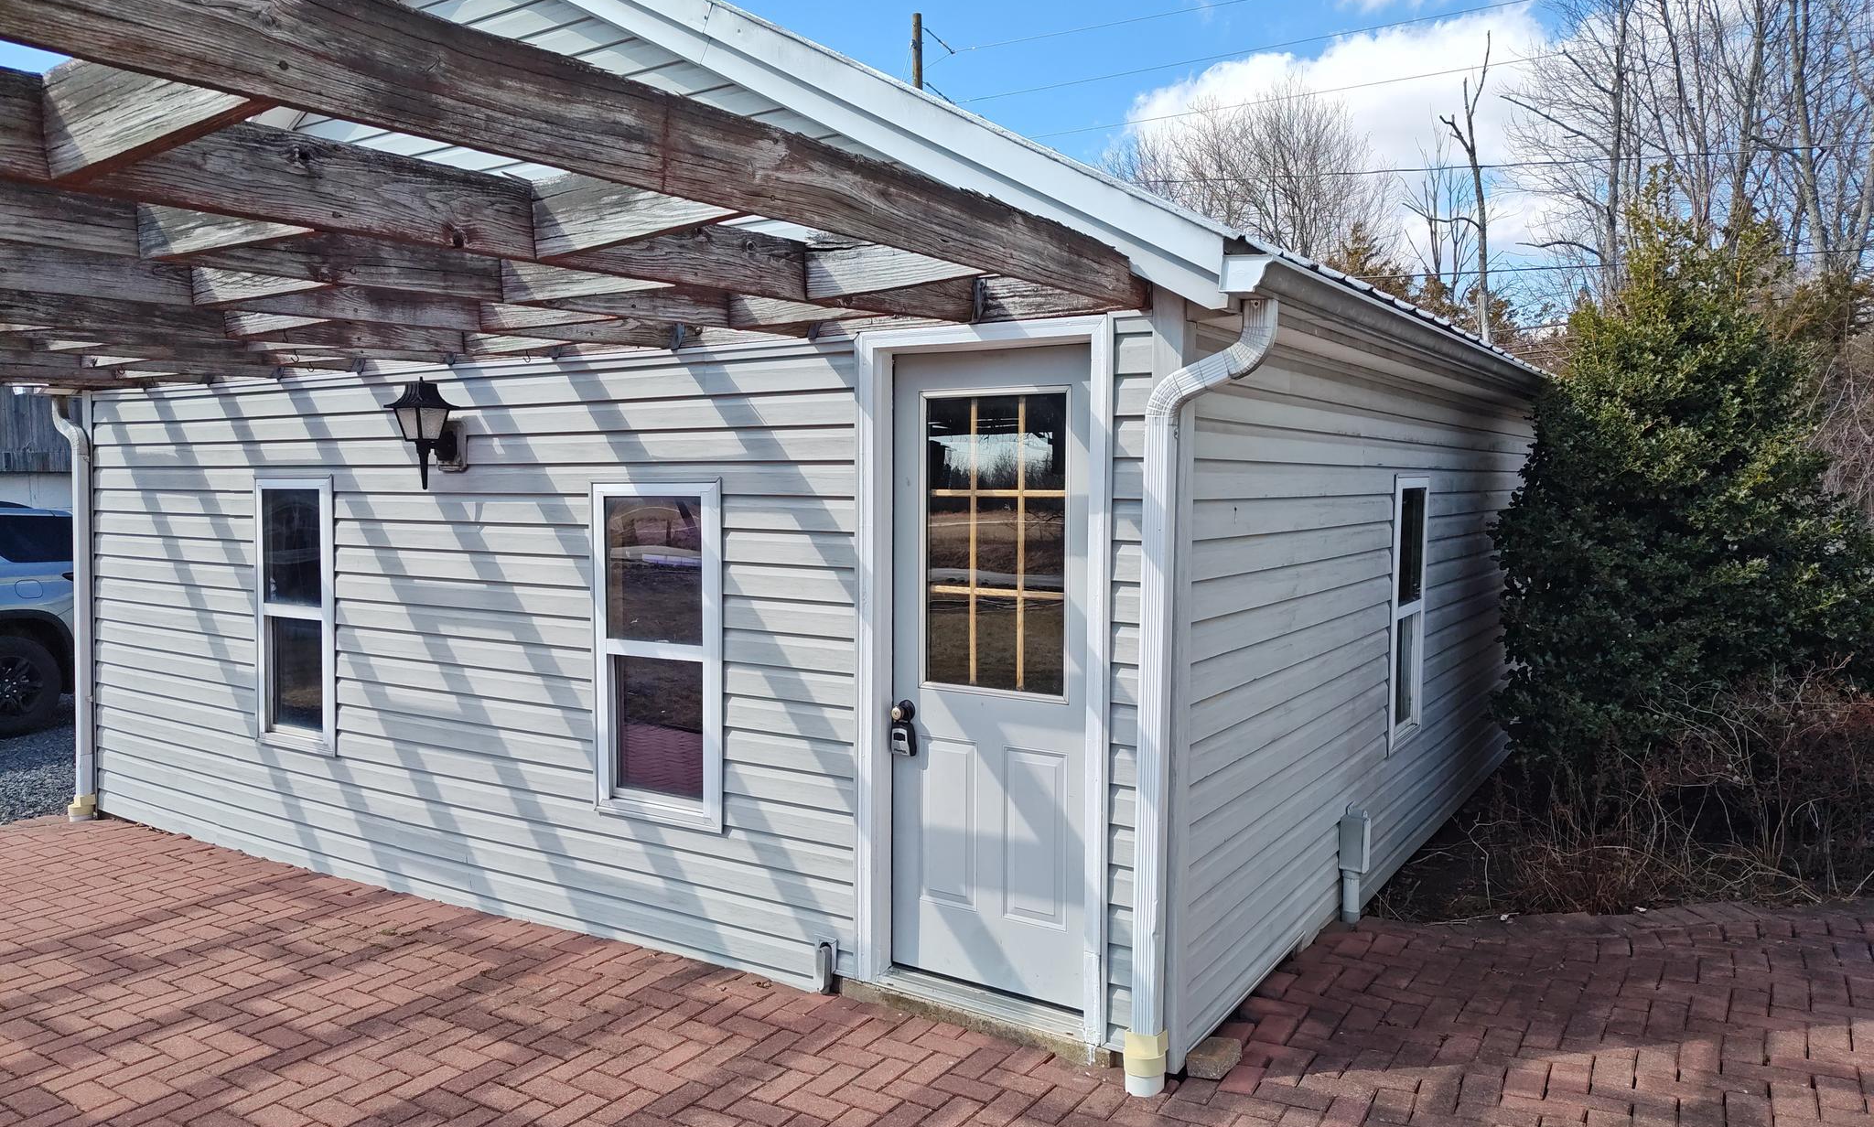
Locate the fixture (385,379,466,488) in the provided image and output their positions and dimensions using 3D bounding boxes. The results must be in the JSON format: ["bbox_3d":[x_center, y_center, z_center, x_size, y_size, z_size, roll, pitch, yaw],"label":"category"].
[{"bbox_3d":[-2.033,-0.515,4.961,0.205,0.440,0.245,2,4,32],"label":"fixture"}]

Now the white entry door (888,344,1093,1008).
[{"bbox_3d":[0.181,0.349,3.917,0.754,2.025,0.050,2,4,32],"label":"white entry door"}]

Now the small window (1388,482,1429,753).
[{"bbox_3d":[2.155,0.218,5.704,0.080,1.238,0.665,3,5,33],"label":"small window"}]

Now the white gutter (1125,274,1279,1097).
[{"bbox_3d":[0.714,0.389,3.371,0.380,2.200,0.130,2,4,32],"label":"white gutter"}]

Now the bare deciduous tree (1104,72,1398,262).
[{"bbox_3d":[7.951,-6.232,31.652,7.237,12.073,7.400,0,4,0],"label":"bare deciduous tree"}]

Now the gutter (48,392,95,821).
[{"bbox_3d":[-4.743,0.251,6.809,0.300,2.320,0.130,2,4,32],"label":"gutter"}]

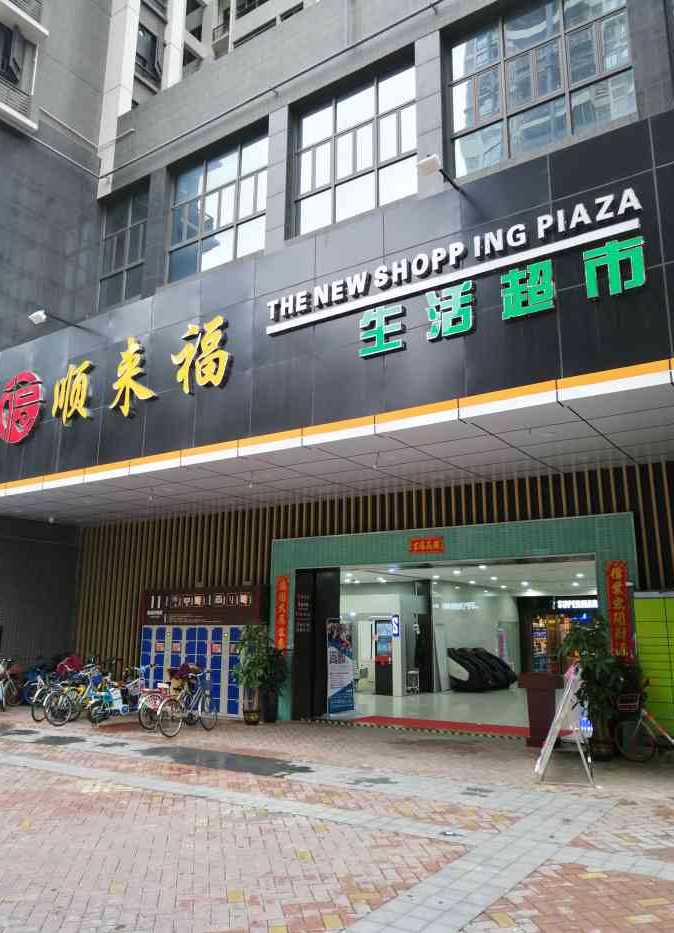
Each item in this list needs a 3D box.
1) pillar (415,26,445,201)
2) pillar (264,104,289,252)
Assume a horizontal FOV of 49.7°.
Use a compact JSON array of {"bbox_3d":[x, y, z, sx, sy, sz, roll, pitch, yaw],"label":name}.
[{"bbox_3d":[1.989,-7.217,14.995,0.530,3.520,0.500,-8,-14,33],"label":"pillar"},{"bbox_3d":[-1.262,-6.750,17.153,0.550,3.520,0.500,-8,-14,33],"label":"pillar"}]

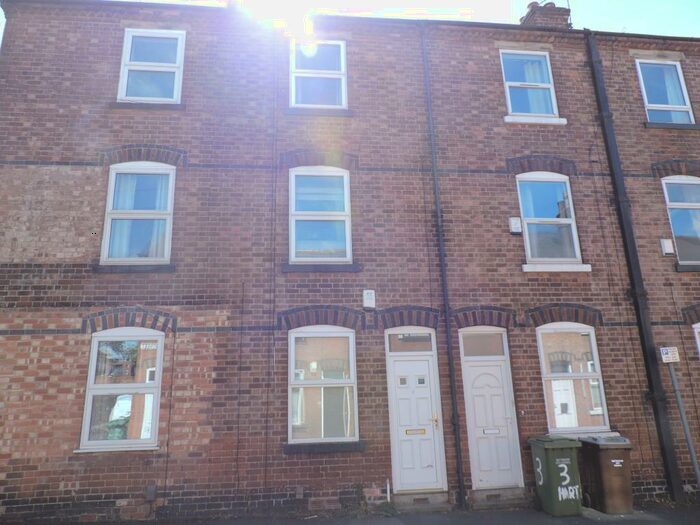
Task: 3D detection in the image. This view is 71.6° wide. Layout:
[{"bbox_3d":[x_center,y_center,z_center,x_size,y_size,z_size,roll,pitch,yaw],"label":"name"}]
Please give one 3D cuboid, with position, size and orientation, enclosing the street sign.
[{"bbox_3d":[5.151,1.492,7.807,0.294,0.240,0.050,0,-15,-6],"label":"street sign"}]

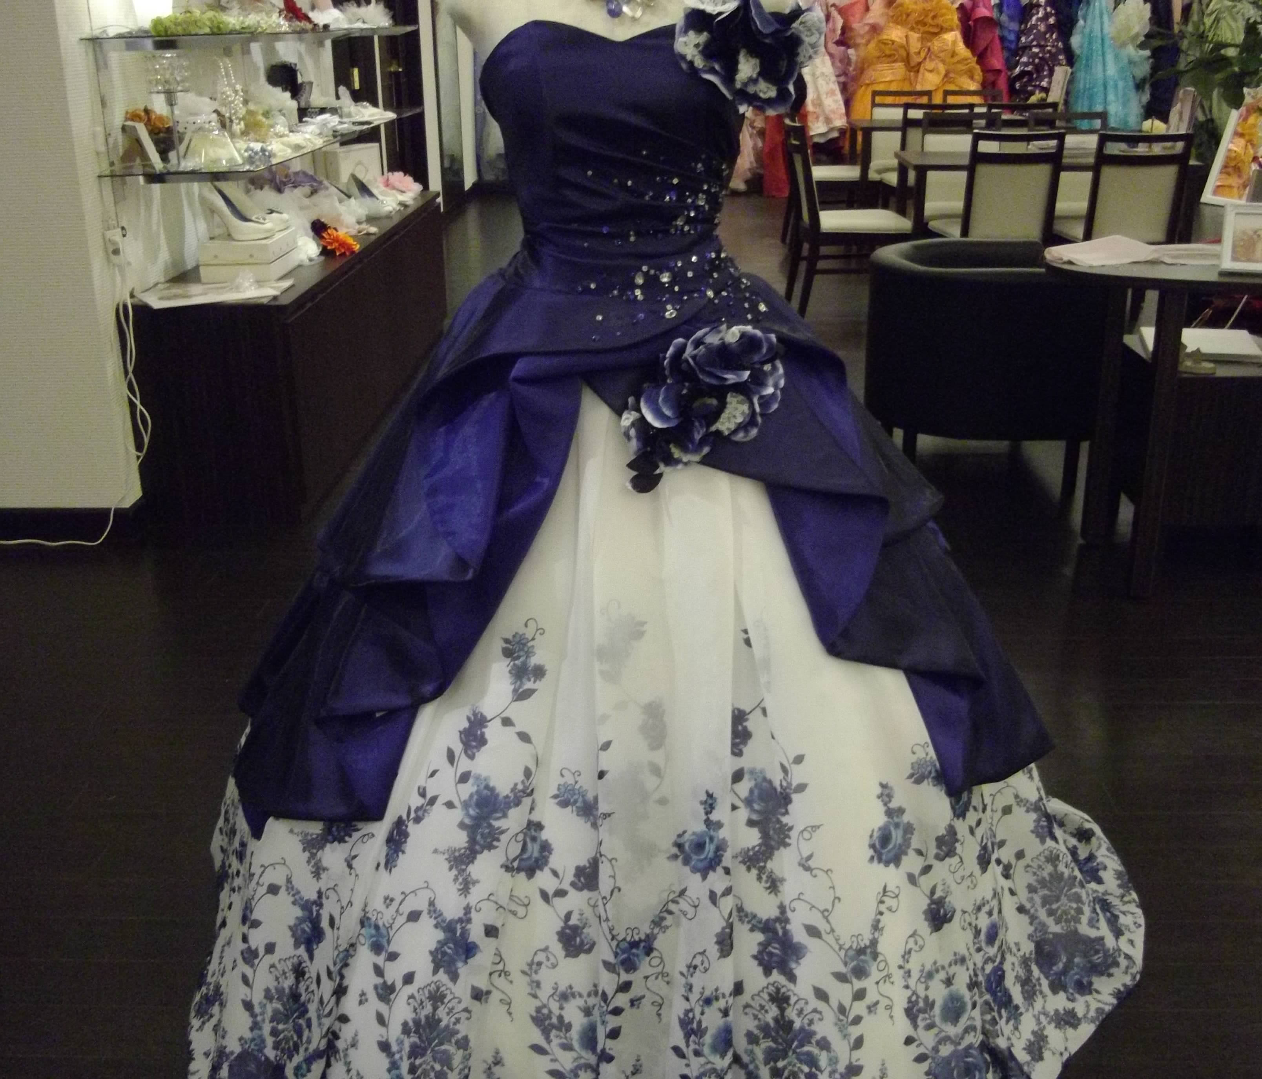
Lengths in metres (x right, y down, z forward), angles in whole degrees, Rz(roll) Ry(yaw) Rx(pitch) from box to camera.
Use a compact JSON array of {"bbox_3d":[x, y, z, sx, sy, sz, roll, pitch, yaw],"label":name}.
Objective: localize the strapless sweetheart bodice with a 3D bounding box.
[{"bbox_3d":[-0.022,-0.451,1.490,0.288,0.265,0.230,-1,22,-3],"label":"strapless sweetheart bodice"}]

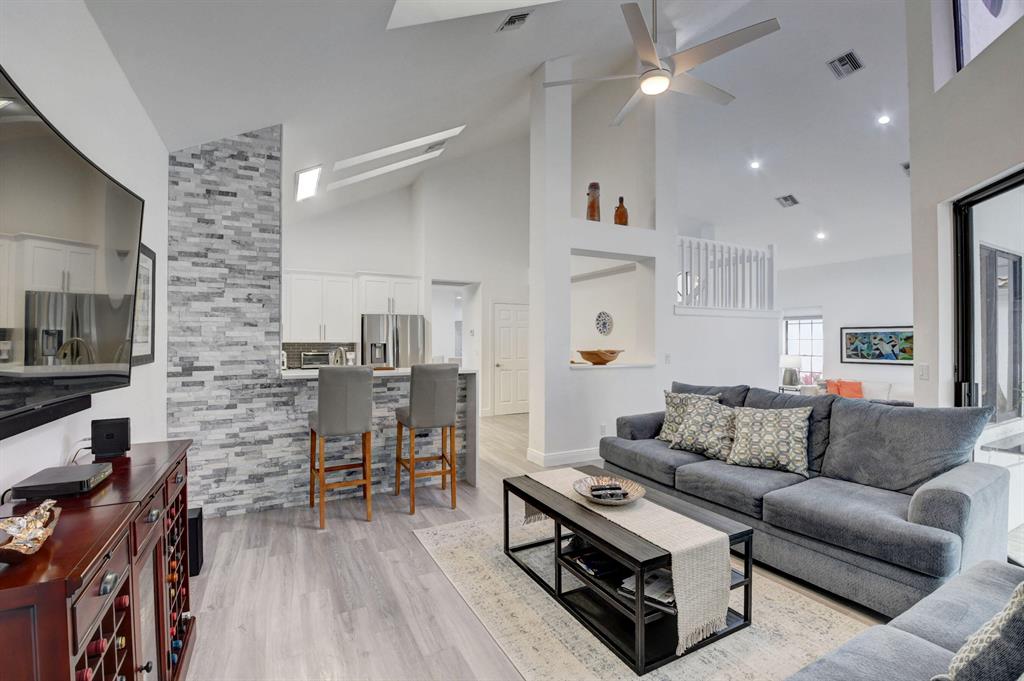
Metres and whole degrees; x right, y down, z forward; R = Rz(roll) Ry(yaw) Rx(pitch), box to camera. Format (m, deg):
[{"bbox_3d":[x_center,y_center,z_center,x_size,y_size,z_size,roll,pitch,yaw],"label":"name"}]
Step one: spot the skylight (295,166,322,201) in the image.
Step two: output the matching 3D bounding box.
[{"bbox_3d":[-2.471,-1.901,5.168,0.290,0.080,1.100,-29,13,-26],"label":"skylight"}]

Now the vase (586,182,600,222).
[{"bbox_3d":[0.978,-1.629,5.089,0.155,0.510,0.155,0,0,-29],"label":"vase"}]

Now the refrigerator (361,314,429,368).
[{"bbox_3d":[-1.921,0.487,6.644,0.910,1.755,0.820,0,0,-29],"label":"refrigerator"}]

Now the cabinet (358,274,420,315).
[{"bbox_3d":[-1.969,-0.685,6.670,0.930,0.570,0.660,0,0,-29],"label":"cabinet"}]

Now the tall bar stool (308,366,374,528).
[{"bbox_3d":[-1.327,0.774,3.326,0.415,1.140,0.510,0,0,-26],"label":"tall bar stool"}]

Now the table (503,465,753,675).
[{"bbox_3d":[0.539,1.116,2.365,0.708,0.452,1.145,0,0,-29],"label":"table"}]

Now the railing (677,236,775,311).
[{"bbox_3d":[3.140,-0.957,6.171,2.210,0.980,0.090,0,0,-29],"label":"railing"}]

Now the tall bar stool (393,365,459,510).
[{"bbox_3d":[-0.717,0.777,3.578,0.425,1.140,0.510,0,0,-21],"label":"tall bar stool"}]

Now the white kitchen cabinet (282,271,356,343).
[{"bbox_3d":[-2.880,-0.484,6.374,0.950,1.030,0.340,0,0,-29],"label":"white kitchen cabinet"}]

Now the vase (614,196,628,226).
[{"bbox_3d":[1.362,-1.582,5.300,0.160,0.420,0.150,0,0,-29],"label":"vase"}]

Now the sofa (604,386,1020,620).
[{"bbox_3d":[1.702,0.874,3.008,0.970,0.950,2.285,0,0,-29],"label":"sofa"}]

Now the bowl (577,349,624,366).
[{"bbox_3d":[1.076,0.207,5.155,0.560,0.195,0.520,0,0,0],"label":"bowl"}]

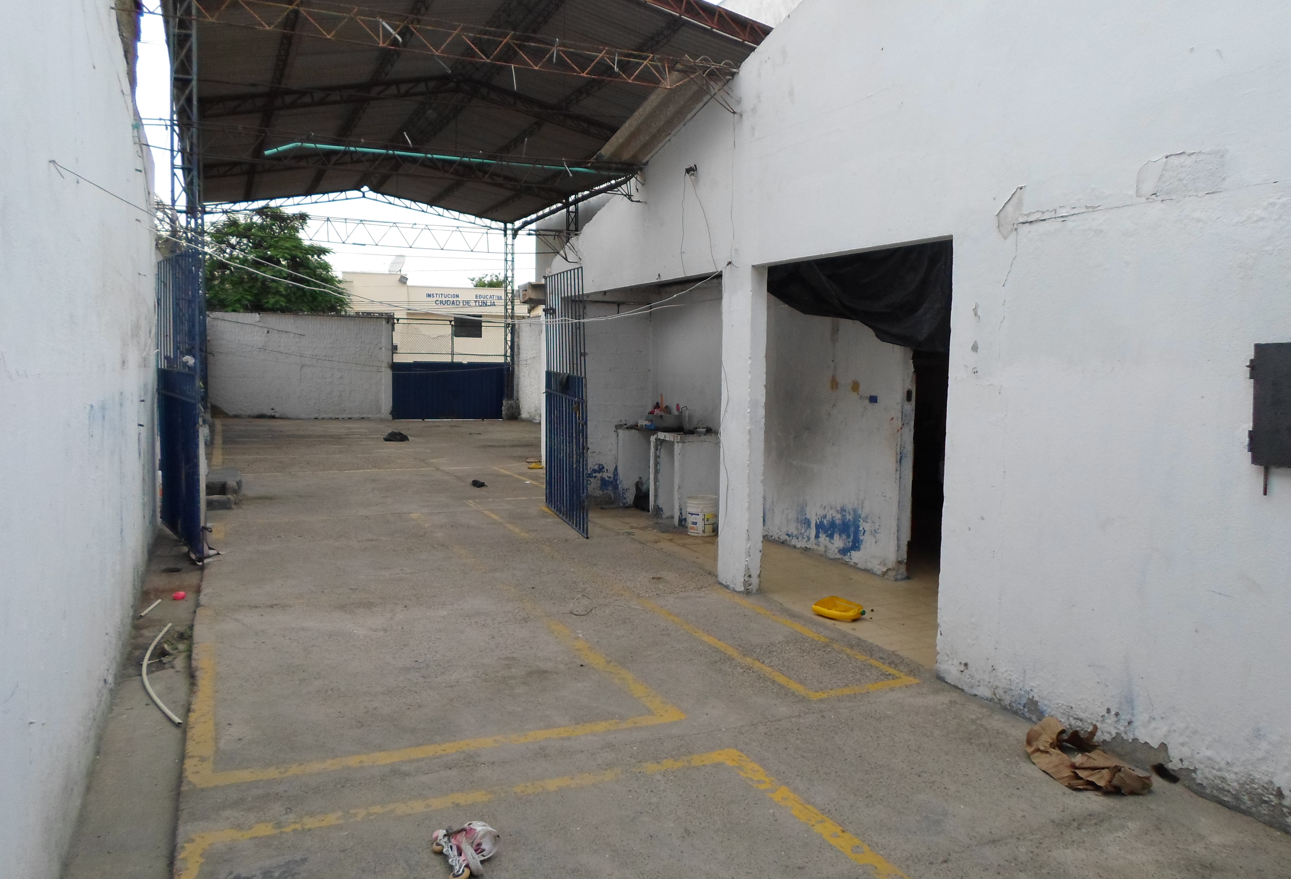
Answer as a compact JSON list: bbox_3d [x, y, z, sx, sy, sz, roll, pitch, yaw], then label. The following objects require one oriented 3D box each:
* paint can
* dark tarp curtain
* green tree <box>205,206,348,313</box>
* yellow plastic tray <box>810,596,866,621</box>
[{"bbox_3d":[0.548,0.731,8.947,0.305,0.370,0.305,1,4,0],"label":"paint can"},{"bbox_3d":[1.309,-0.831,5.753,0.160,0.680,2.000,-1,5,-24],"label":"dark tarp curtain"},{"bbox_3d":[-13.072,-4.575,31.350,6.500,7.000,6.200,-1,5,-23],"label":"green tree"},{"bbox_3d":[1.268,1.097,6.046,0.240,0.090,0.330,-2,5,-38],"label":"yellow plastic tray"}]

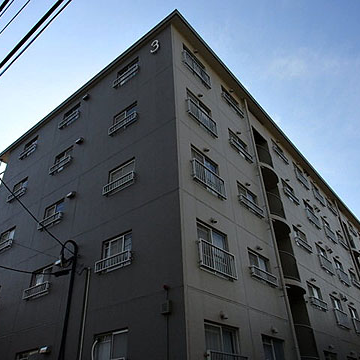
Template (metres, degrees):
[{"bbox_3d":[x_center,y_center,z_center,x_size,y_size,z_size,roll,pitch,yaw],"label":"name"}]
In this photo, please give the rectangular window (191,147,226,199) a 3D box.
[{"bbox_3d":[0.933,-0.260,11.510,0.219,1.394,1.716,-26,-40,30],"label":"rectangular window"}]

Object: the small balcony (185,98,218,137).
[{"bbox_3d":[0.829,-2.203,12.648,0.135,0.743,1.607,-26,-41,30],"label":"small balcony"}]

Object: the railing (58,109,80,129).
[{"bbox_3d":[-5.357,-2.913,16.865,1.530,0.290,0.200,-26,-40,31],"label":"railing"}]

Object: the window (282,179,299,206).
[{"bbox_3d":[5.770,0.639,18.191,0.176,0.999,1.620,-26,-41,30],"label":"window"}]

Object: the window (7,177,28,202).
[{"bbox_3d":[-7.924,0.505,16.958,1.431,0.999,0.176,-26,-41,30],"label":"window"}]

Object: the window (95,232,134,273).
[{"bbox_3d":[-1.977,2.167,10.562,1.520,1.010,0.260,-26,-40,31],"label":"window"}]

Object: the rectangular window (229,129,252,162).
[{"bbox_3d":[2.539,-1.510,14.975,0.260,1.080,1.780,-26,-40,31],"label":"rectangular window"}]

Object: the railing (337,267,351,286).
[{"bbox_3d":[9.387,5.642,20.003,0.200,0.660,1.900,-26,-40,31],"label":"railing"}]

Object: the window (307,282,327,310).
[{"bbox_3d":[6.028,5.129,15.394,0.250,1.030,1.850,-26,-40,31],"label":"window"}]

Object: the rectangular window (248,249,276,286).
[{"bbox_3d":[2.786,2.977,11.753,0.200,0.990,1.640,-26,-41,30],"label":"rectangular window"}]

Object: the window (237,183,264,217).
[{"bbox_3d":[2.686,0.759,13.333,0.176,0.999,1.607,-26,-41,30],"label":"window"}]

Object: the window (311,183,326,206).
[{"bbox_3d":[9.129,0.979,22.962,0.200,1.420,1.700,-26,-41,30],"label":"window"}]

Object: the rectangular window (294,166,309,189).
[{"bbox_3d":[7.486,-0.216,21.494,0.176,1.418,1.606,-26,-41,30],"label":"rectangular window"}]

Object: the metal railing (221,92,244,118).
[{"bbox_3d":[2.544,-3.452,16.285,0.151,0.361,1.853,-26,-40,30],"label":"metal railing"}]

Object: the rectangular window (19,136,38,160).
[{"bbox_3d":[-7.999,-1.691,18.425,1.400,1.080,0.200,-26,-41,30],"label":"rectangular window"}]

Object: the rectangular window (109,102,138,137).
[{"bbox_3d":[-2.097,-2.312,13.133,1.420,1.060,0.200,-26,-41,30],"label":"rectangular window"}]

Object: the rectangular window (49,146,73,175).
[{"bbox_3d":[-5.099,-0.851,15.091,1.420,1.020,0.200,-26,-41,30],"label":"rectangular window"}]

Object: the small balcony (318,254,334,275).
[{"bbox_3d":[7.800,4.556,18.435,0.151,0.702,1.823,-26,-40,30],"label":"small balcony"}]

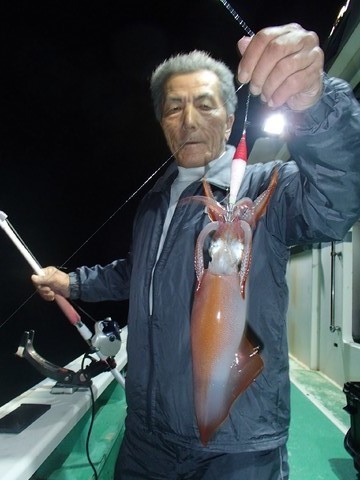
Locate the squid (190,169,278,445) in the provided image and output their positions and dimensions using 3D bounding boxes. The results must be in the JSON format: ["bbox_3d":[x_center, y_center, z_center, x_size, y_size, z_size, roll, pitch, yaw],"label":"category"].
[{"bbox_3d":[0.061,0.082,0.475,0.100,0.340,0.085,6,-6,5],"label":"squid"}]

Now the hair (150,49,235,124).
[{"bbox_3d":[0.032,-0.338,0.880,0.190,0.165,0.205,2,4,12],"label":"hair"}]

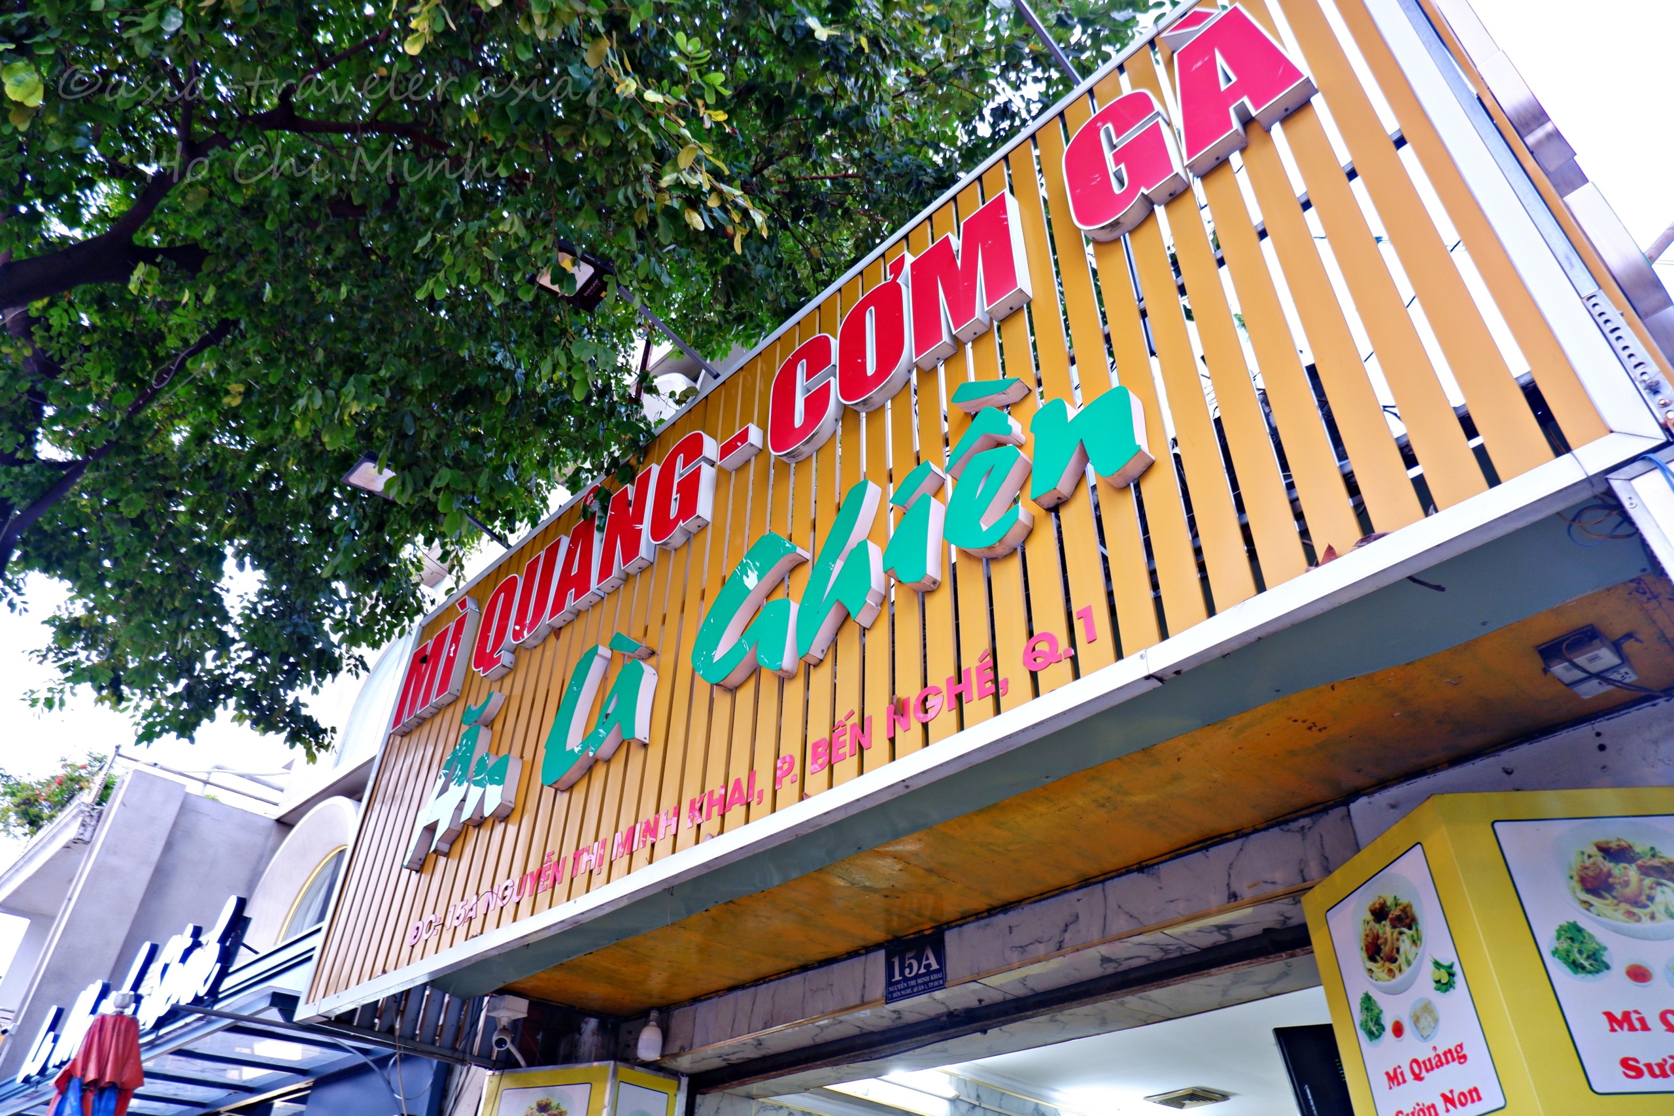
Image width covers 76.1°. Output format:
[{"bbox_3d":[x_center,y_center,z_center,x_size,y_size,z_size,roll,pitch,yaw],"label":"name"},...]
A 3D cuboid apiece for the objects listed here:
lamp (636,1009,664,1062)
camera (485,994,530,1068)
[{"bbox_3d":[-0.698,1.803,4.045,0.094,0.180,0.094,1,-38,1],"label":"lamp"},{"bbox_3d":[-1.285,1.824,4.140,0.148,0.220,0.175,11,-39,-12],"label":"camera"}]

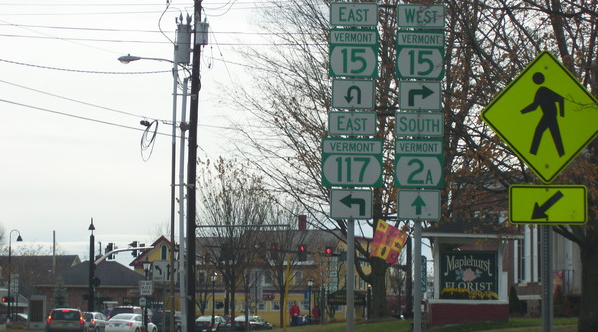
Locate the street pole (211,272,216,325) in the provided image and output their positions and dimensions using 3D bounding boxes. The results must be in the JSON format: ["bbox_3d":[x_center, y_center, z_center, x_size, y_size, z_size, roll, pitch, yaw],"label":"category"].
[{"bbox_3d":[-6.522,10.243,143.000,0.420,4.300,0.420,2,-5,-8],"label":"street pole"}]

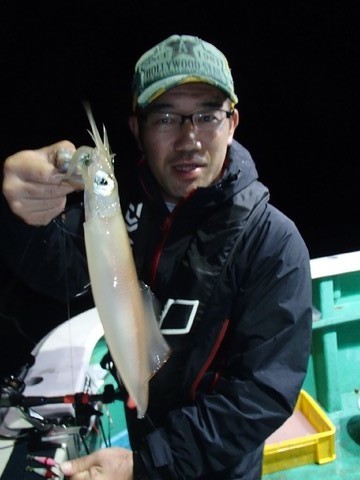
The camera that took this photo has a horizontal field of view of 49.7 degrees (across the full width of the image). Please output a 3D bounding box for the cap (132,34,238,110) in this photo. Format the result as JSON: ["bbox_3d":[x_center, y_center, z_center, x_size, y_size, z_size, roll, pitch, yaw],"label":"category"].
[{"bbox_3d":[0.008,-0.297,0.650,0.178,0.132,0.260,-4,16,-3],"label":"cap"}]

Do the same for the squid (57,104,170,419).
[{"bbox_3d":[-0.081,0.042,0.511,0.100,0.427,0.080,-10,10,-7],"label":"squid"}]

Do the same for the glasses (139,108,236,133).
[{"bbox_3d":[0.003,-0.201,0.655,0.141,0.042,0.140,-4,16,-6],"label":"glasses"}]

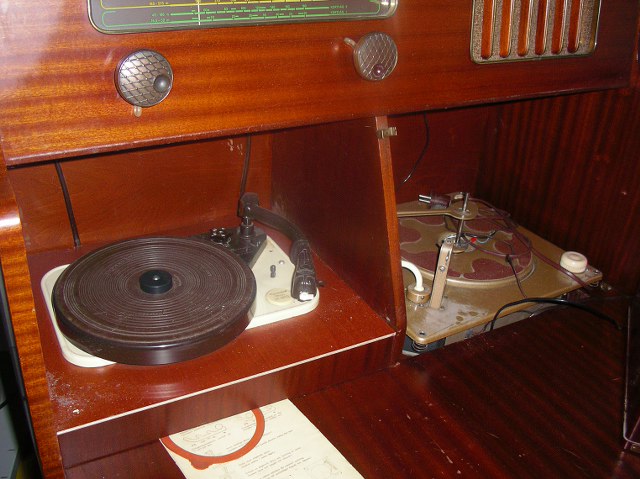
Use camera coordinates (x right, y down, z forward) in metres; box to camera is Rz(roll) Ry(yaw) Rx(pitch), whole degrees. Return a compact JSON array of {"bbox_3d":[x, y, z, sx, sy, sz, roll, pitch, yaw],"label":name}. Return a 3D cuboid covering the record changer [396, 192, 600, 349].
[{"bbox_3d":[0.214,-0.011,1.114,0.396,0.149,0.351,-13,35,-30],"label":"record changer"}]

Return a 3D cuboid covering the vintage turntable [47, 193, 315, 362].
[{"bbox_3d":[-0.166,0.039,0.850,0.323,0.099,0.256,-12,34,-29],"label":"vintage turntable"}]

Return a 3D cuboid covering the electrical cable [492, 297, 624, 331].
[{"bbox_3d":[0.339,0.107,0.986,0.204,0.038,0.047,0,30,-11],"label":"electrical cable"}]

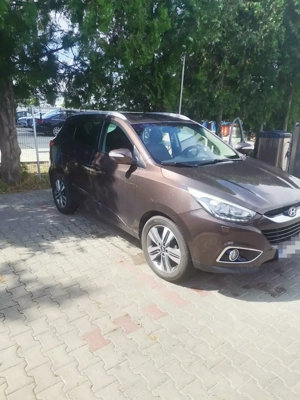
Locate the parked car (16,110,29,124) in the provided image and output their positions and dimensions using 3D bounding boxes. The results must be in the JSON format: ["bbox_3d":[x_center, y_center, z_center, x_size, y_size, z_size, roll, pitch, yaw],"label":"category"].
[{"bbox_3d":[-15.389,-9.360,34.500,4.300,1.520,1.800,-13,21,-41],"label":"parked car"}]

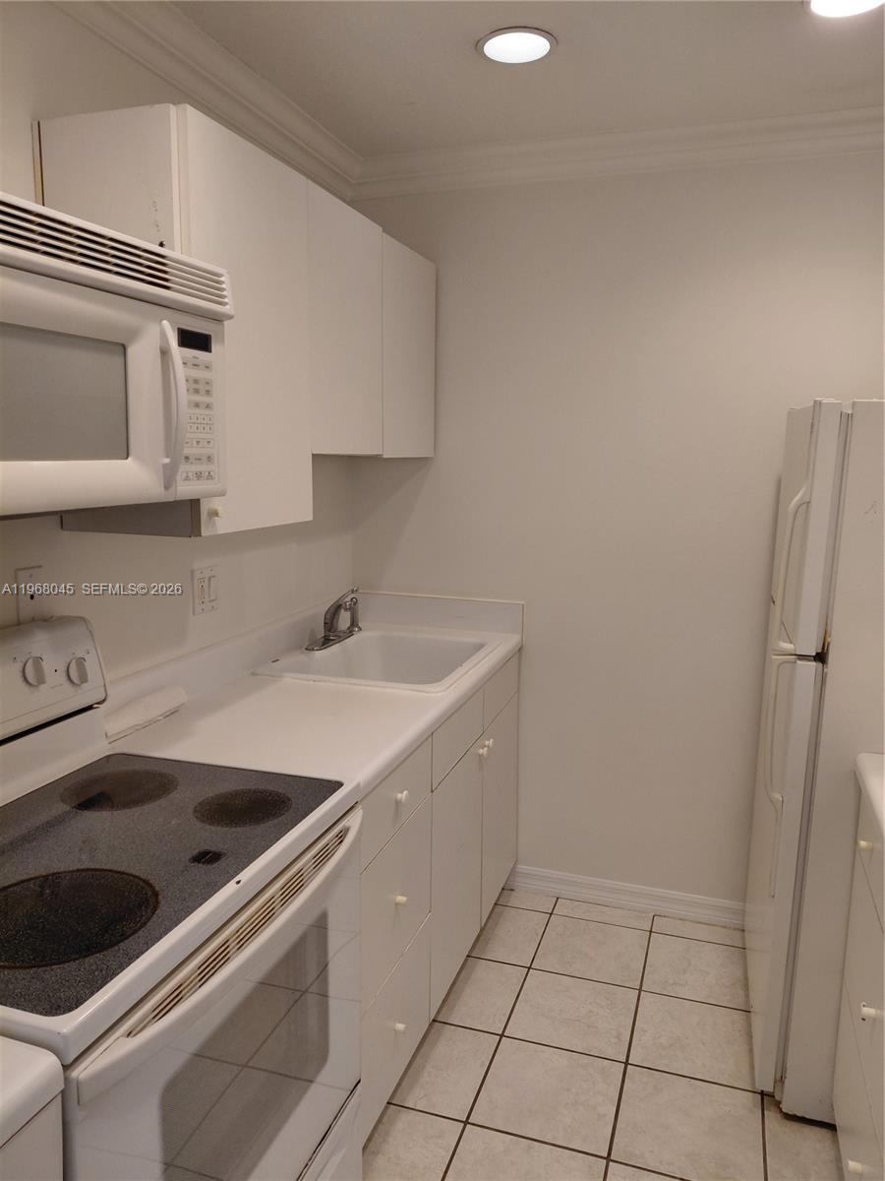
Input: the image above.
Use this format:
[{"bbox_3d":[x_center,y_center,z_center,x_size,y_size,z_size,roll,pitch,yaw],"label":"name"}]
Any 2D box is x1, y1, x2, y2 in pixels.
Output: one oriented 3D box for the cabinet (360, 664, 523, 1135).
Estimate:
[{"bbox_3d":[-0.253,0.726,2.451,0.623,0.879,1.378,3,9,19],"label":"cabinet"}]

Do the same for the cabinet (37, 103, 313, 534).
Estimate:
[{"bbox_3d":[-0.548,-0.540,1.883,0.328,0.794,0.471,3,9,19],"label":"cabinet"}]

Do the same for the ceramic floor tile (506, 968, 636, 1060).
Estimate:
[{"bbox_3d":[0.366,1.168,2.358,0.314,0.010,0.314,3,9,19],"label":"ceramic floor tile"}]

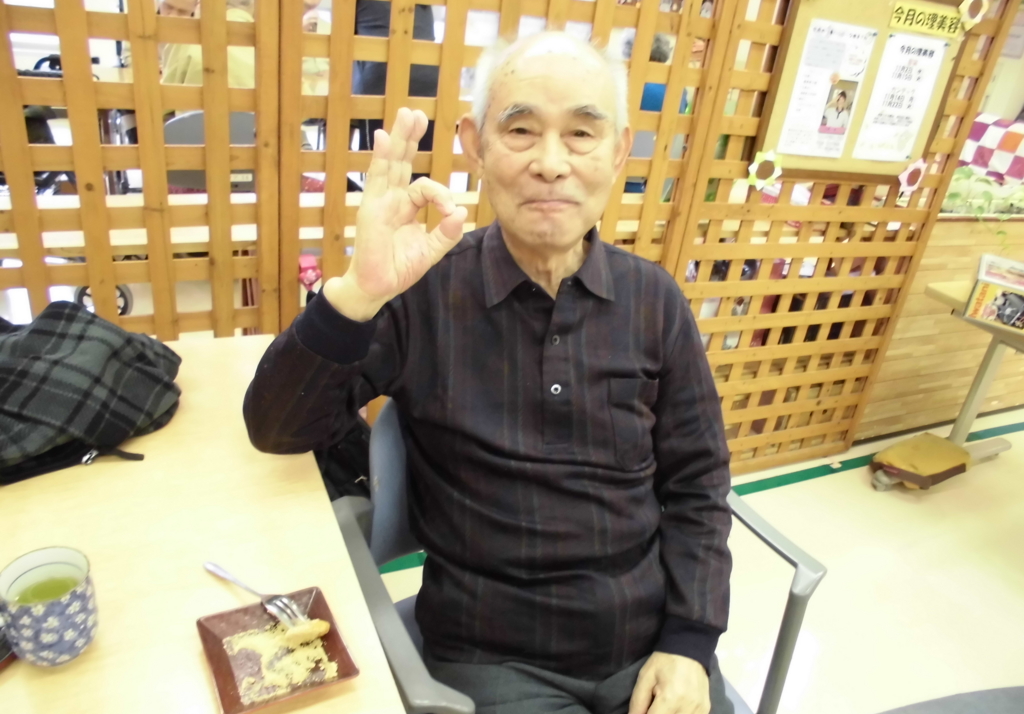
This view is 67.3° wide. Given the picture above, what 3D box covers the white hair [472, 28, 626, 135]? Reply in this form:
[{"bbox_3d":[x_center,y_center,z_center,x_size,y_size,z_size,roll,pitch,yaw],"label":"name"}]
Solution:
[{"bbox_3d":[0.042,-0.293,0.913,0.172,0.165,0.185,3,25,-1],"label":"white hair"}]

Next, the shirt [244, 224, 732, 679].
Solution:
[{"bbox_3d":[-0.026,0.143,1.027,0.590,0.560,0.360,-1,24,-7],"label":"shirt"}]

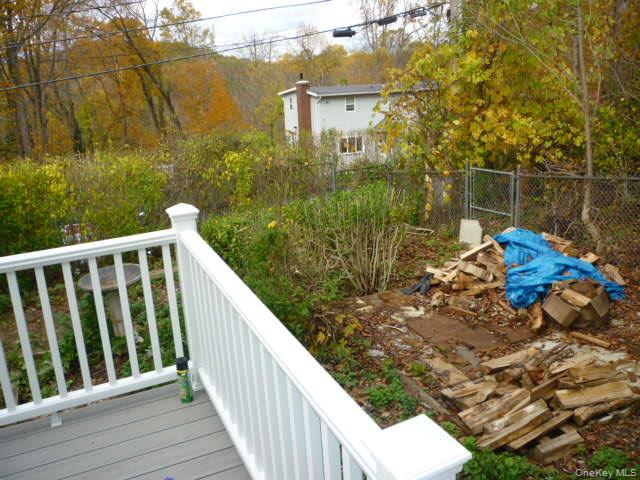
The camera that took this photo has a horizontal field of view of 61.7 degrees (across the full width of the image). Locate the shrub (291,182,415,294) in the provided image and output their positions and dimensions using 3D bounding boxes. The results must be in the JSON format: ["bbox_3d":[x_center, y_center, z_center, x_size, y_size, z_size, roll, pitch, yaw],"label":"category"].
[{"bbox_3d":[0.362,-0.026,5.981,1.342,1.236,1.150,-2,17,0],"label":"shrub"}]

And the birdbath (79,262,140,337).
[{"bbox_3d":[-1.729,0.579,4.556,0.530,0.622,0.530,-2,17,0],"label":"birdbath"}]

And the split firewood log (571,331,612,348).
[{"bbox_3d":[2.347,0.869,4.657,0.070,0.060,0.318,-16,22,-39],"label":"split firewood log"}]

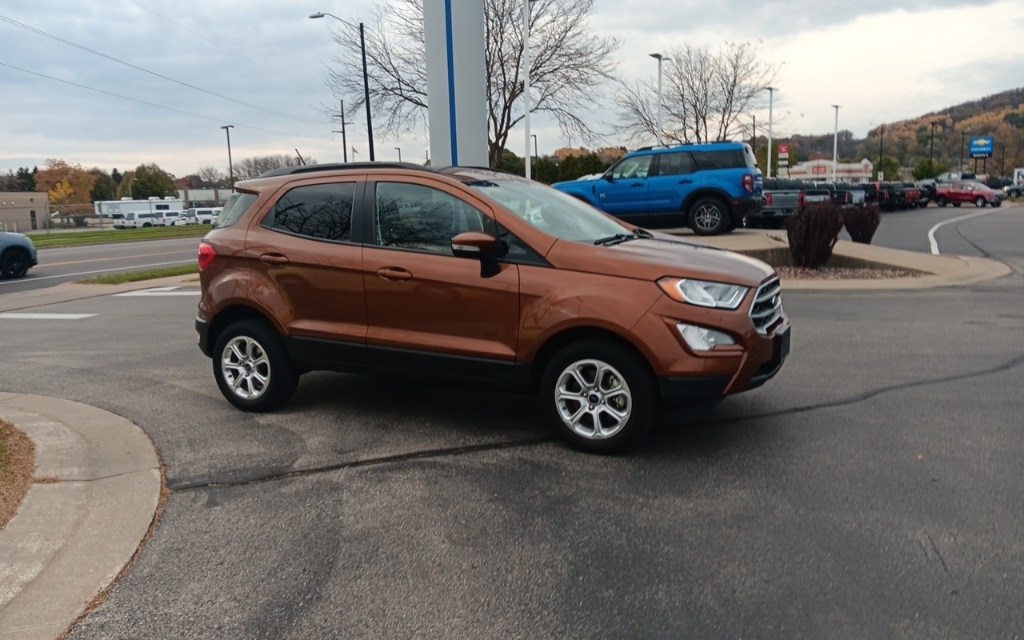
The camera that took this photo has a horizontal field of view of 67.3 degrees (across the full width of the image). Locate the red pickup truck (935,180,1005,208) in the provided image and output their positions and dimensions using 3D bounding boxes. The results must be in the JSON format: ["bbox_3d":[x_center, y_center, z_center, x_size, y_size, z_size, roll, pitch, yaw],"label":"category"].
[{"bbox_3d":[33.291,-9.183,56.200,1.900,1.810,5.350,-5,10,-20],"label":"red pickup truck"}]

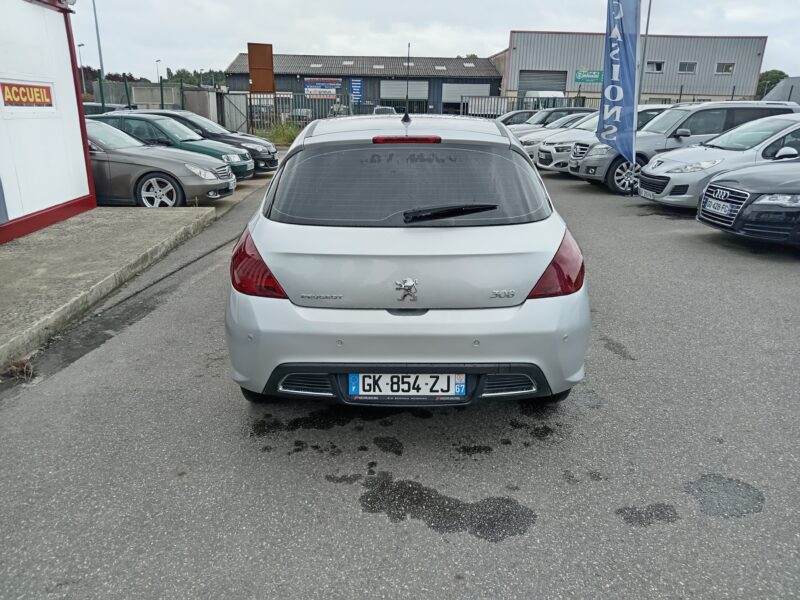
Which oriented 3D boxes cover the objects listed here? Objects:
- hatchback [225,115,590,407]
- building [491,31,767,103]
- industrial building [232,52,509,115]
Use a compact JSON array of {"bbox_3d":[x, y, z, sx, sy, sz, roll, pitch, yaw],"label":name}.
[{"bbox_3d":[0.038,-0.619,4.419,1.815,1.498,4.276,0,18,0],"label":"hatchback"},{"bbox_3d":[16.394,-17.952,48.805,18.900,6.700,15.000,-1,18,-5],"label":"building"},{"bbox_3d":[-2.855,-18.113,50.259,21.500,5.900,11.000,-1,18,-5],"label":"industrial building"}]

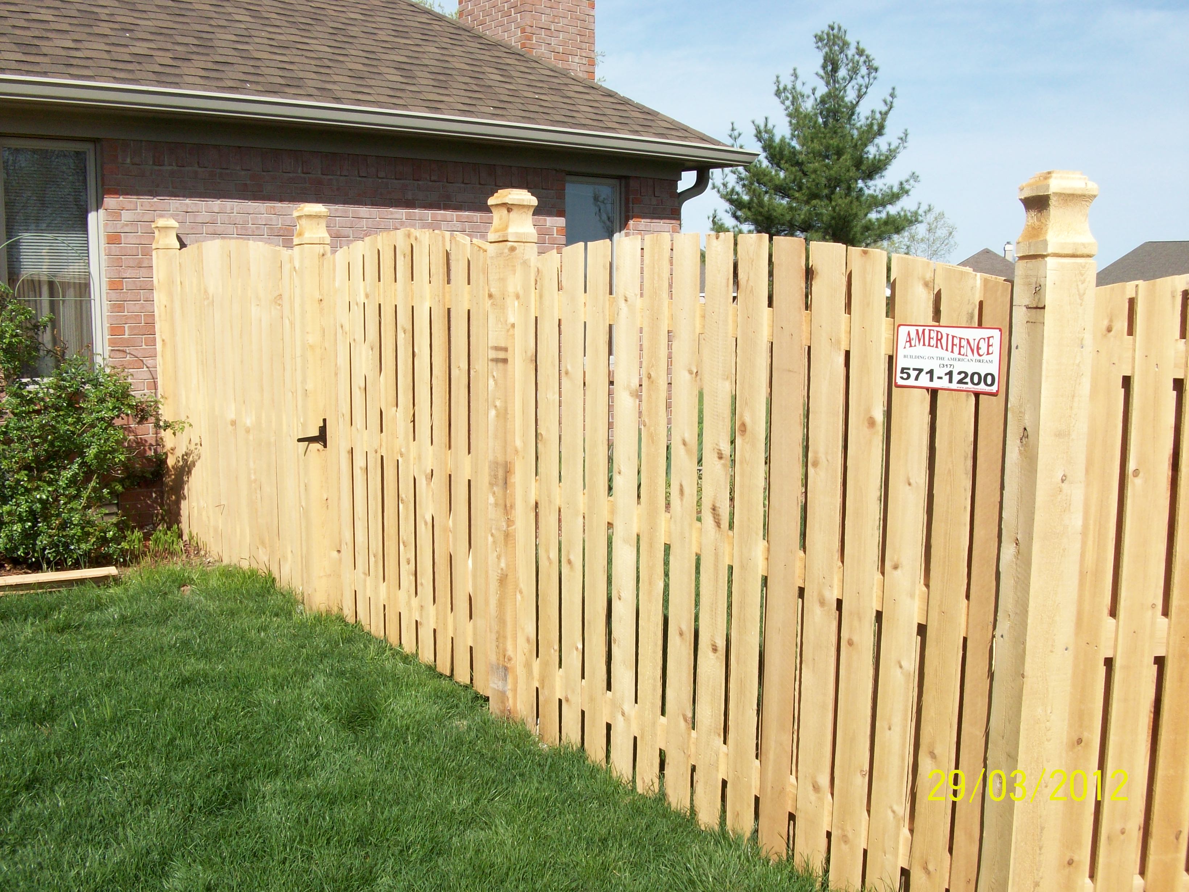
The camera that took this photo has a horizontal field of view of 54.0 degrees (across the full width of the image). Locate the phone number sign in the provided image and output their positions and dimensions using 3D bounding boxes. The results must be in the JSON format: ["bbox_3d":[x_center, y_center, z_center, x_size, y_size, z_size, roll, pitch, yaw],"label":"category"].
[{"bbox_3d":[0.844,-0.208,2.800,0.005,0.155,0.300,-6,9,-38],"label":"phone number sign"}]

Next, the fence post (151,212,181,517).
[{"bbox_3d":[-2.605,-0.420,7.183,0.127,1.960,0.127,-6,10,-38],"label":"fence post"}]

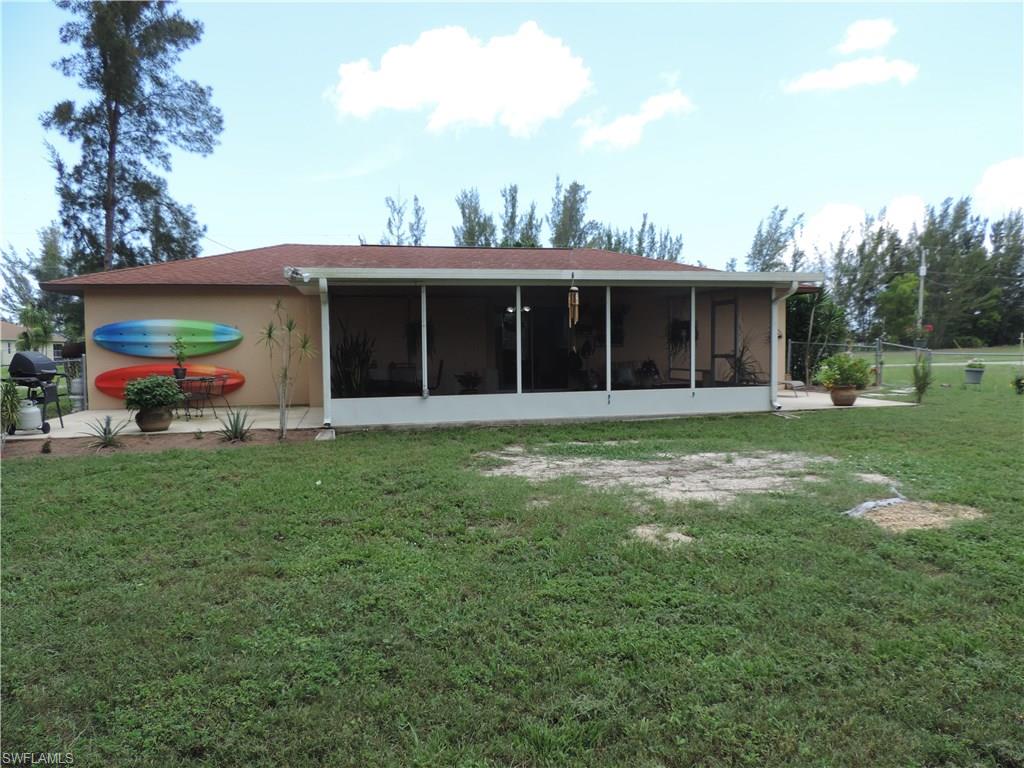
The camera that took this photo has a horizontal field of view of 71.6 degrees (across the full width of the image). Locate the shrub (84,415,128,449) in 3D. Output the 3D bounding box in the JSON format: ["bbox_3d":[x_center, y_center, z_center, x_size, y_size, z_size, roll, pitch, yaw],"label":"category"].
[{"bbox_3d":[-5.769,0.653,10.126,0.600,0.420,0.560,-1,3,-12],"label":"shrub"}]

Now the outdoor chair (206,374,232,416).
[{"bbox_3d":[-5.199,0.209,12.581,0.530,0.770,0.530,-2,4,-15],"label":"outdoor chair"}]

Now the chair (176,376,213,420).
[{"bbox_3d":[-5.500,0.229,12.313,0.560,0.770,0.540,-1,4,0],"label":"chair"}]

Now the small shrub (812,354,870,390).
[{"bbox_3d":[6.424,-0.247,13.800,1.040,0.720,0.980,-1,3,-12],"label":"small shrub"}]

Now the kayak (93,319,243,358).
[{"bbox_3d":[-6.870,-0.902,14.234,2.798,0.777,0.340,-1,4,-12],"label":"kayak"}]

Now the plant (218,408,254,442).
[{"bbox_3d":[-4.029,0.600,10.385,0.520,0.450,0.500,-1,3,-12],"label":"plant"}]

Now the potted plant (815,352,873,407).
[{"bbox_3d":[6.424,-0.091,13.800,1.040,1.000,1.000,-1,3,-12],"label":"potted plant"}]

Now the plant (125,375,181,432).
[{"bbox_3d":[-5.397,0.279,10.782,0.850,0.860,0.850,-1,4,-12],"label":"plant"}]

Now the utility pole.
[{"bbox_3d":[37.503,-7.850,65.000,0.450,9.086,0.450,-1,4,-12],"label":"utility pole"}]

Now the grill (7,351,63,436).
[{"bbox_3d":[-7.257,0.133,10.839,0.540,1.190,1.000,-1,4,-9],"label":"grill"}]

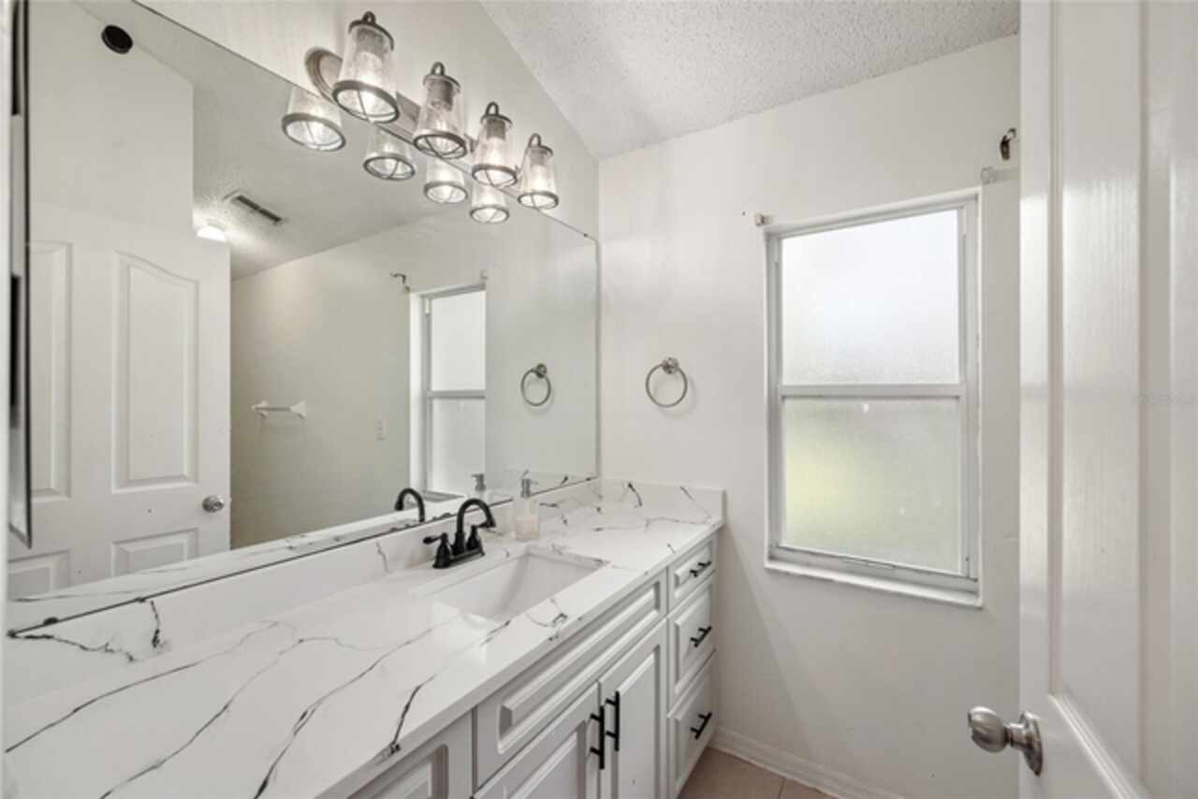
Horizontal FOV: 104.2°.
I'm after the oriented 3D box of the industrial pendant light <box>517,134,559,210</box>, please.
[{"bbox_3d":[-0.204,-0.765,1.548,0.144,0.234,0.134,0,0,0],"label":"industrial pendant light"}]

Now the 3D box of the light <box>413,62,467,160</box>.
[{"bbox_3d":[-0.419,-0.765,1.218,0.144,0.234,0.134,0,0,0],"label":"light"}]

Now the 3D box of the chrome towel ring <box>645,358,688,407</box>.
[{"bbox_3d":[0.273,-0.066,1.858,0.176,0.199,0.062,0,0,33],"label":"chrome towel ring"}]

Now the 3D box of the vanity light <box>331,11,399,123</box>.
[{"bbox_3d":[-0.528,-0.765,1.050,0.144,0.234,0.134,0,0,33],"label":"vanity light"}]

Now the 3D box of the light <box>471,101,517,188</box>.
[{"bbox_3d":[-0.311,-0.765,1.384,0.144,0.234,0.134,0,0,0],"label":"light"}]

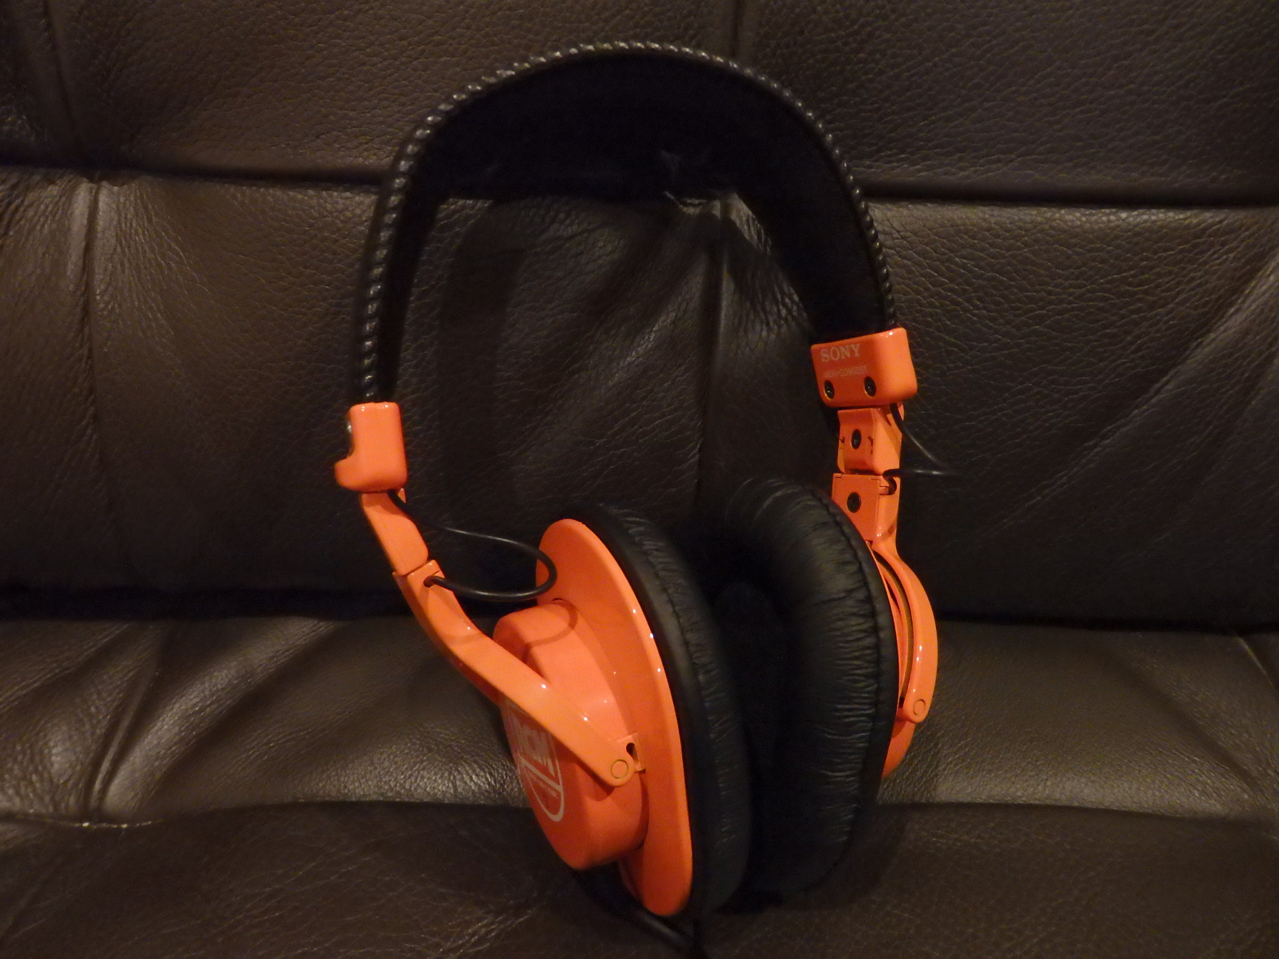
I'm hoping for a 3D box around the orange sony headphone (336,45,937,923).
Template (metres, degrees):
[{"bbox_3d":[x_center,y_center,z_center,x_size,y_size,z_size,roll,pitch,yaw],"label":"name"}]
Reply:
[{"bbox_3d":[0.006,0.007,0.232,0.153,0.216,0.088,-10,6,-23],"label":"orange sony headphone"}]

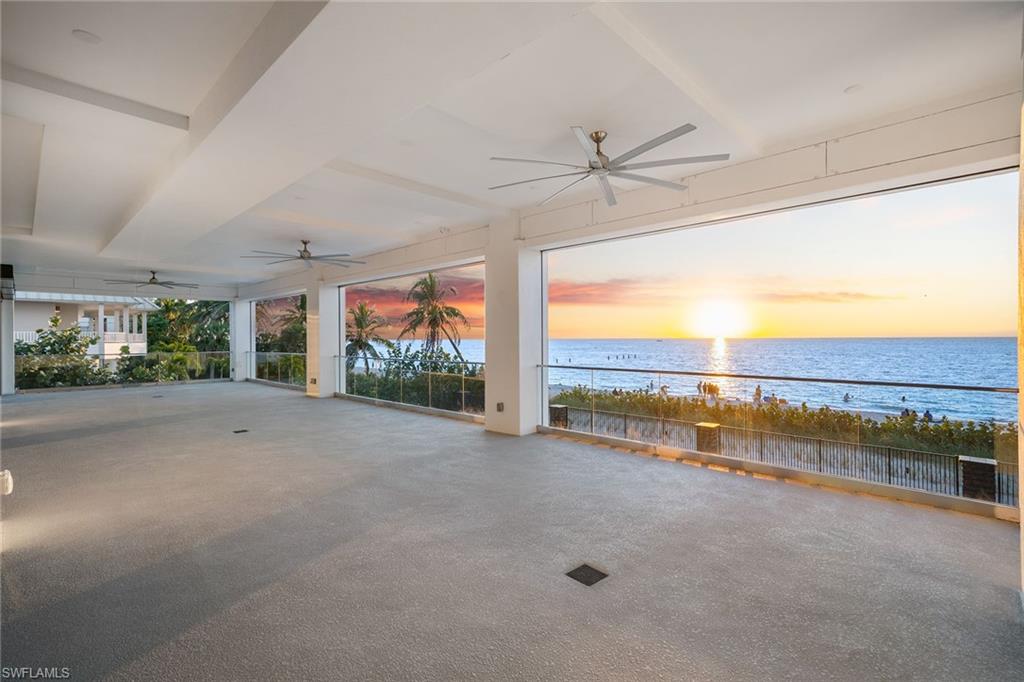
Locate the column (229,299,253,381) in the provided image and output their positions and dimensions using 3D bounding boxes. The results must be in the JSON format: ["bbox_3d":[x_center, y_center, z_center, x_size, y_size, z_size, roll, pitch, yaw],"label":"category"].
[{"bbox_3d":[-10.072,-0.058,16.961,0.669,3.070,0.623,0,0,43],"label":"column"}]

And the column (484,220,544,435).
[{"bbox_3d":[0.068,-0.281,7.620,0.699,3.542,0.654,0,0,43],"label":"column"}]

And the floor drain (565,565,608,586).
[{"bbox_3d":[0.485,1.507,2.929,0.192,0.020,0.193,0,0,43],"label":"floor drain"}]

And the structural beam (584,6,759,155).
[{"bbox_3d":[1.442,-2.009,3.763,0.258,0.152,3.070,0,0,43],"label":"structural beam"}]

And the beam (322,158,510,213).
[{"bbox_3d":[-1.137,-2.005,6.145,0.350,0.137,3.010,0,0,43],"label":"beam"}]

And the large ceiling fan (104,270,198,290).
[{"bbox_3d":[-10.096,-1.722,12.859,2.131,0.426,2.131,0,0,43],"label":"large ceiling fan"}]

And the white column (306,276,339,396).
[{"bbox_3d":[-5.066,-0.188,12.288,0.684,3.344,0.608,0,0,43],"label":"white column"}]

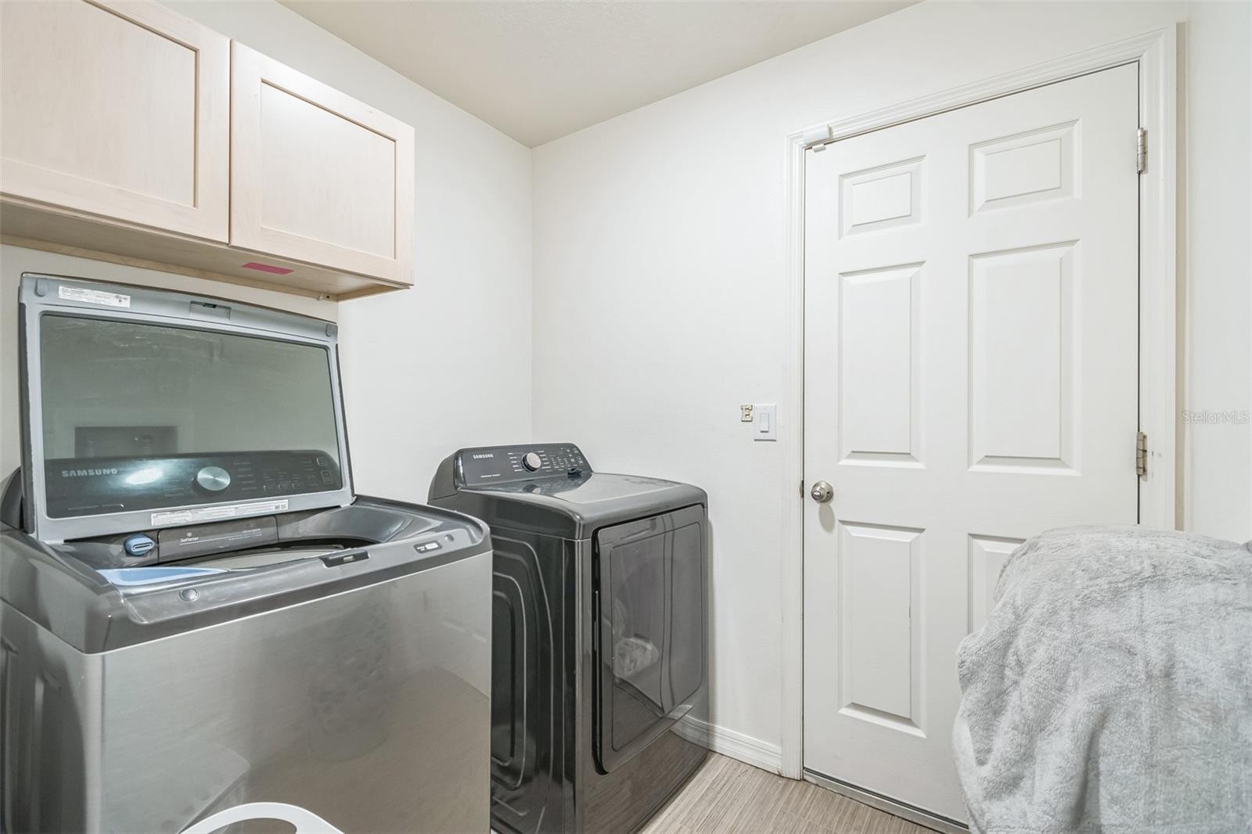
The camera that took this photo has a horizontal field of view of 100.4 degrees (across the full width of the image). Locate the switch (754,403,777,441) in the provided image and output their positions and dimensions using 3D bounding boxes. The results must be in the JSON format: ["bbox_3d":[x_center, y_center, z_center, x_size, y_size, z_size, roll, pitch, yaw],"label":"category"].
[{"bbox_3d":[0.477,0.018,1.780,0.077,0.124,0.013,0,0,34],"label":"switch"}]

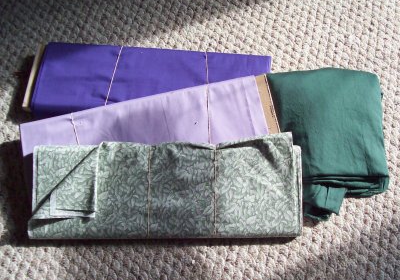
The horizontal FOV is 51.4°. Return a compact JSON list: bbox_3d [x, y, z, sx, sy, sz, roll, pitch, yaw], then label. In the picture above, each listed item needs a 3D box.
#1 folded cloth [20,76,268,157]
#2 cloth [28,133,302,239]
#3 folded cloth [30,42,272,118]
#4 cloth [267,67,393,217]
[{"bbox_3d":[-0.100,0.012,0.954,0.577,0.043,0.212,-13,76,-4],"label":"folded cloth"},{"bbox_3d":[-0.069,0.111,0.908,0.570,0.050,0.205,0,81,-1],"label":"cloth"},{"bbox_3d":[-0.118,-0.127,1.030,0.578,0.060,0.200,4,69,1],"label":"folded cloth"},{"bbox_3d":[0.288,0.001,0.972,0.272,0.085,0.320,3,69,0],"label":"cloth"}]

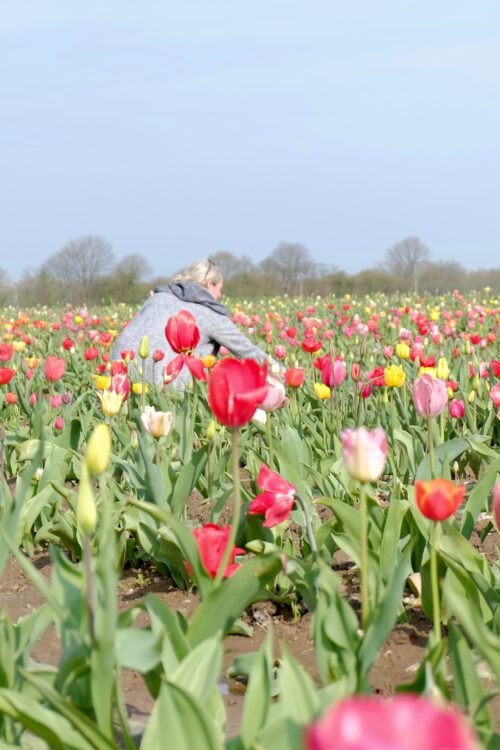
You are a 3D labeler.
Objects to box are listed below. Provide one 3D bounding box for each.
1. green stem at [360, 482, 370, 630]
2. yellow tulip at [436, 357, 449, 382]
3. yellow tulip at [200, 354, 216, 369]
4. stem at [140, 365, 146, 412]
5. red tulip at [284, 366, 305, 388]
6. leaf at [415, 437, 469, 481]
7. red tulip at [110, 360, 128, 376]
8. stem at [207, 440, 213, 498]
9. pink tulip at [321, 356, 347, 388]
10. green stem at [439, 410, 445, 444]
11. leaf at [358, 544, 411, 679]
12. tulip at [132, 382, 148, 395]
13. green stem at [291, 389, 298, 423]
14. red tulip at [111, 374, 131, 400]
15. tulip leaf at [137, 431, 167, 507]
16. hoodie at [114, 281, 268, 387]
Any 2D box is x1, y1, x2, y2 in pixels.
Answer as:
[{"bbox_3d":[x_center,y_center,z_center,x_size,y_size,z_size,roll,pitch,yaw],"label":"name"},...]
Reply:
[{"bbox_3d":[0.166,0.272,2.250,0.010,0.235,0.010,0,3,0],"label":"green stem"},{"bbox_3d":[0.531,-0.018,4.300,0.034,0.066,0.034,0,3,0],"label":"yellow tulip"},{"bbox_3d":[-0.133,-0.043,5.000,0.052,0.046,0.050,0,3,0],"label":"yellow tulip"},{"bbox_3d":[-0.272,0.035,4.000,0.008,0.130,0.008,0,3,0],"label":"stem"},{"bbox_3d":[0.126,0.007,4.400,0.055,0.060,0.055,0,3,0],"label":"red tulip"},{"bbox_3d":[0.405,0.185,3.300,0.115,0.110,0.080,0,3,0],"label":"leaf"},{"bbox_3d":[-0.434,-0.017,5.200,0.060,0.062,0.058,0,3,0],"label":"red tulip"},{"bbox_3d":[-0.112,0.260,4.300,0.010,0.160,0.010,1,3,0],"label":"stem"},{"bbox_3d":[0.230,-0.005,4.250,0.066,0.080,0.063,0,3,0],"label":"pink tulip"},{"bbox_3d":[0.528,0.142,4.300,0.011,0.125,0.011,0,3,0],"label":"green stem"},{"bbox_3d":[0.208,0.368,2.420,0.060,0.225,0.060,17,3,0],"label":"leaf"},{"bbox_3d":[-0.322,0.041,4.600,0.047,0.038,0.046,0,3,0],"label":"tulip"},{"bbox_3d":[0.125,0.085,4.400,0.013,0.098,0.012,0,3,0],"label":"green stem"},{"bbox_3d":[-0.345,0.034,4.200,0.052,0.071,0.052,0,3,0],"label":"red tulip"},{"bbox_3d":[-0.188,0.180,2.980,0.056,0.153,0.045,0,3,0],"label":"tulip leaf"},{"bbox_3d":[-0.307,-0.192,7.850,0.580,0.580,0.620,3,4,41],"label":"hoodie"}]

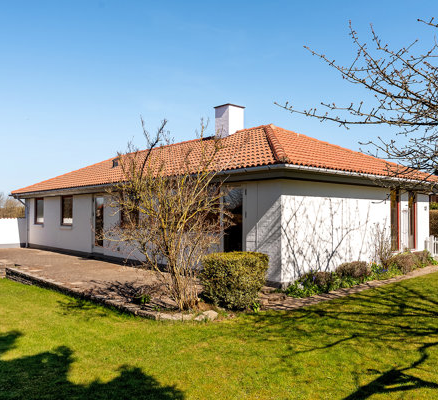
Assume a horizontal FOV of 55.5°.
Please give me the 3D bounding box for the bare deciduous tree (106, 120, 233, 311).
[{"bbox_3d":[-0.781,0.236,6.973,2.087,3.102,1.974,0,-2,0],"label":"bare deciduous tree"}]

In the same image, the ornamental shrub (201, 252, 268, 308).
[{"bbox_3d":[0.271,1.370,7.330,1.184,0.874,1.015,0,-2,0],"label":"ornamental shrub"}]

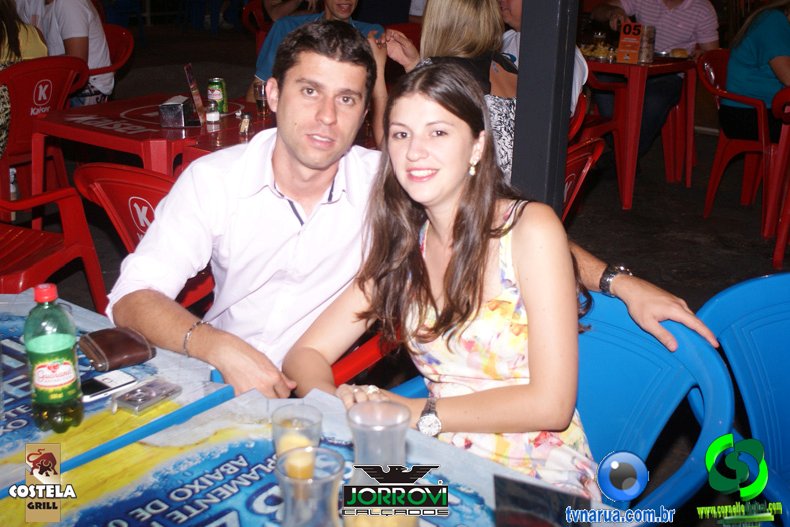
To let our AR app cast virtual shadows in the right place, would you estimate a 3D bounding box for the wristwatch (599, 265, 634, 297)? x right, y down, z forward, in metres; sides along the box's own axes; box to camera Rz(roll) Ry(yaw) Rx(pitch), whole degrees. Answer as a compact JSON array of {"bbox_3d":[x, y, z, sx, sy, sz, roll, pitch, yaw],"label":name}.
[{"bbox_3d":[0.350,0.028,1.560,0.036,0.052,0.060,36,2,31],"label":"wristwatch"}]

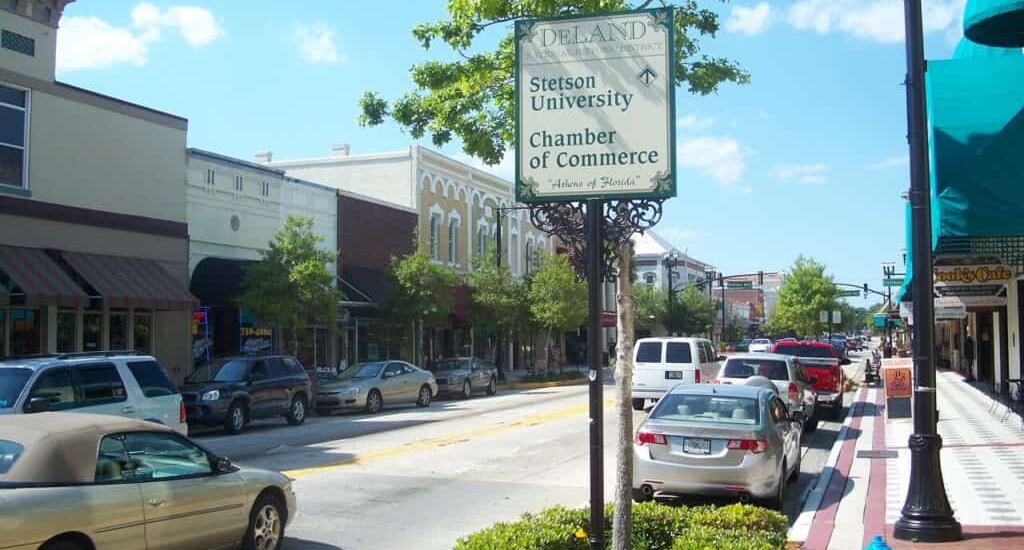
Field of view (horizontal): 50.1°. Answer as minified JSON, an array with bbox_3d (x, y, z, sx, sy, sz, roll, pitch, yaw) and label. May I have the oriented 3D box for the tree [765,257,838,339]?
[{"bbox_3d":[10.141,1.648,38.176,2.650,4.667,2.650,-1,-3,19],"label":"tree"}]

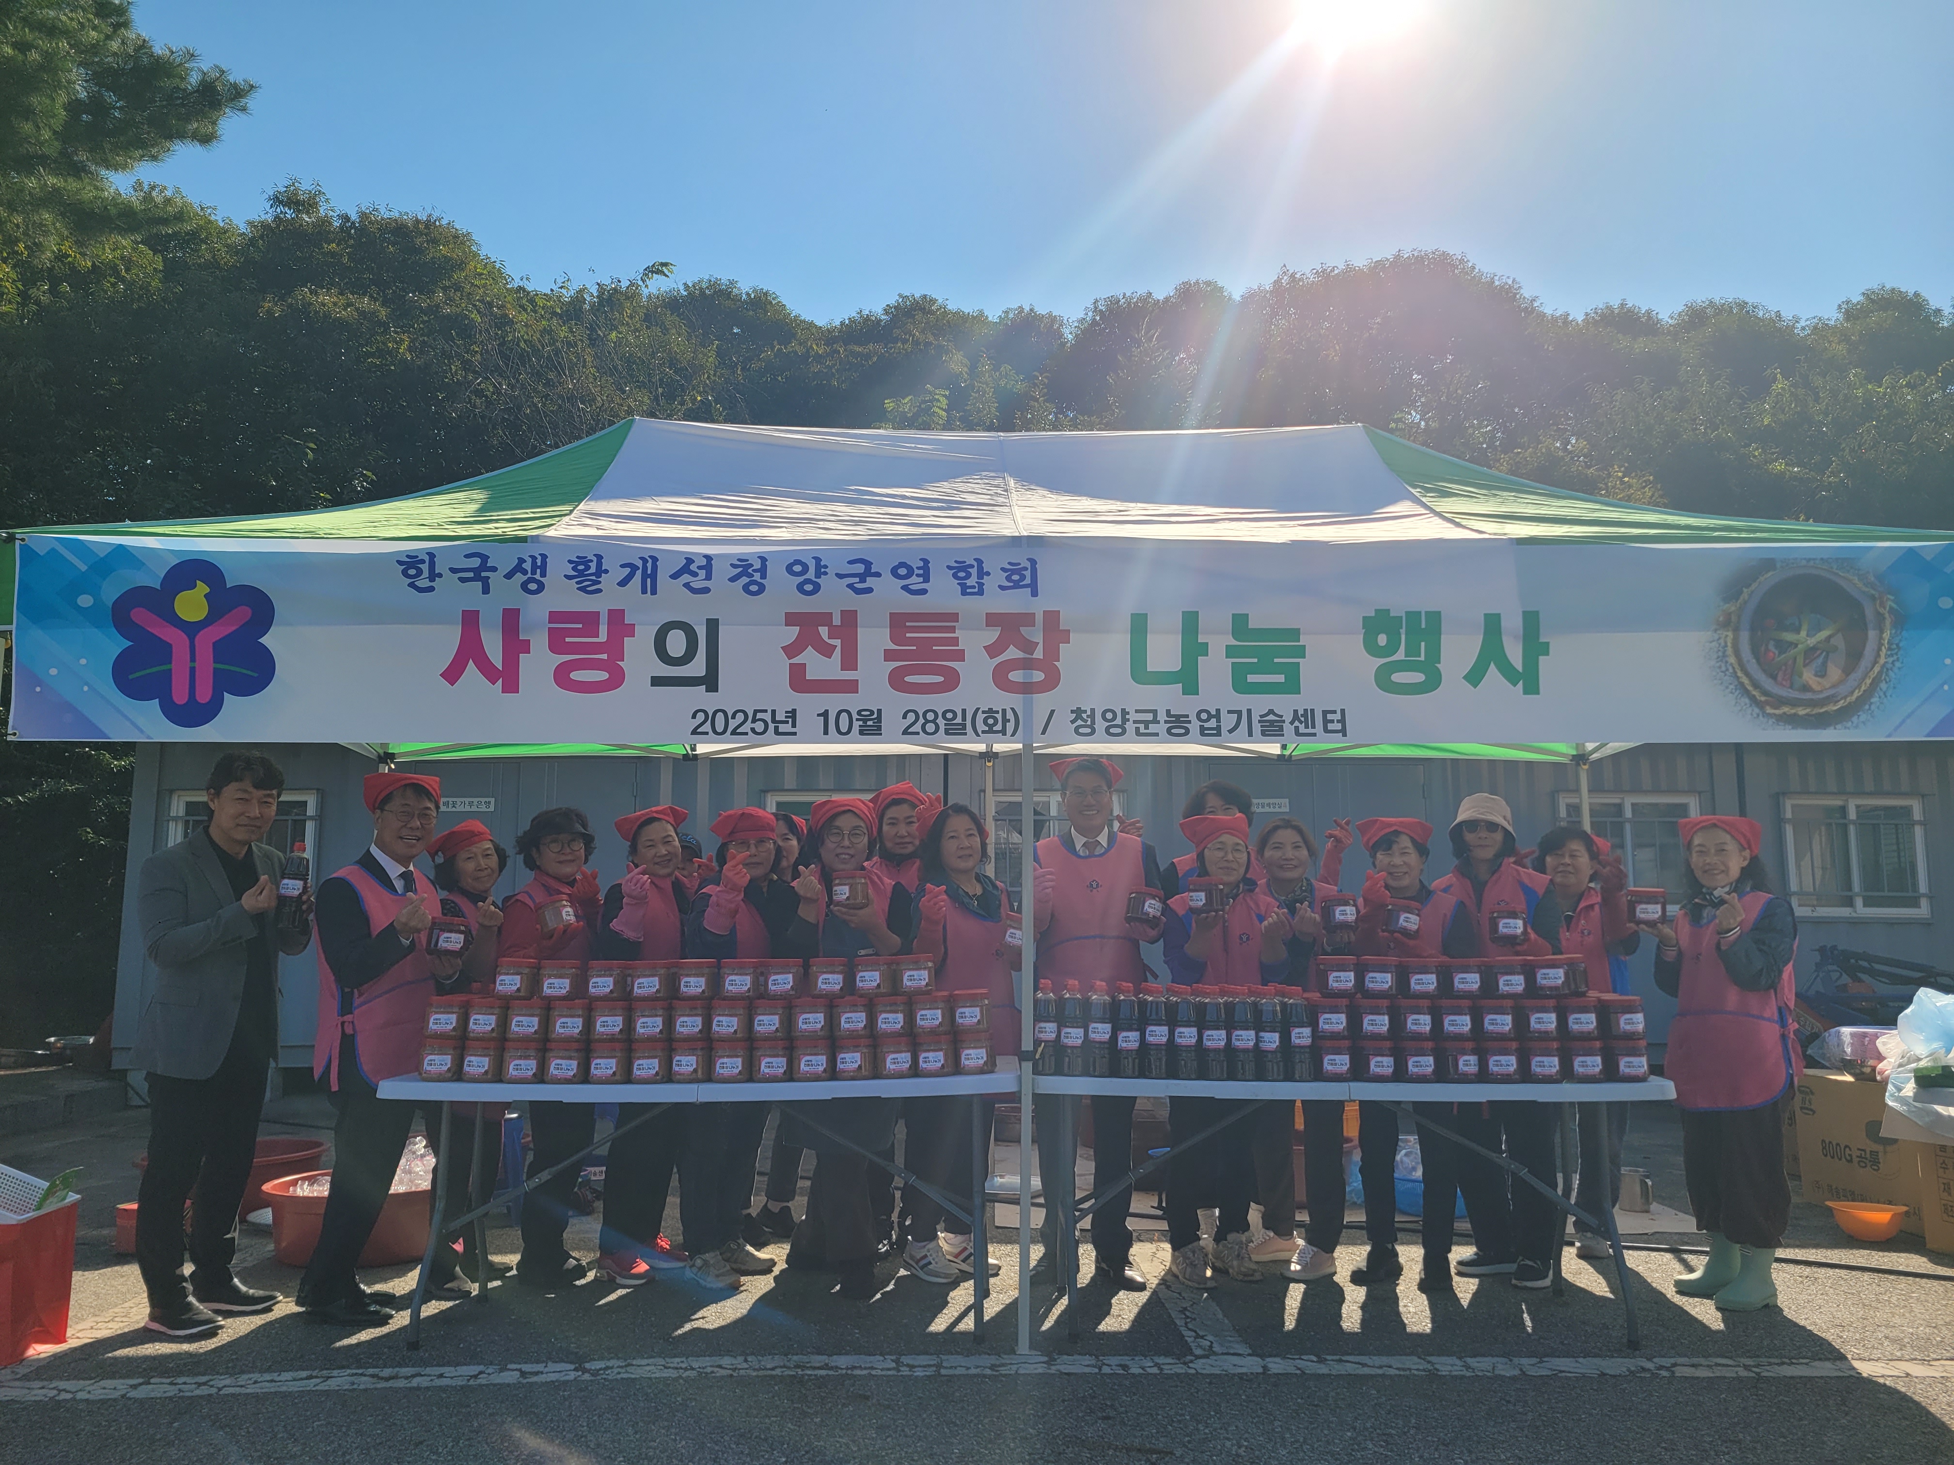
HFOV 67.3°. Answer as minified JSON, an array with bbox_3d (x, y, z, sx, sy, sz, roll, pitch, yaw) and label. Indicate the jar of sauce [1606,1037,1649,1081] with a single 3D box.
[{"bbox_3d":[1.885,0.951,4.244,0.104,0.113,0.104,-1,-8,7],"label":"jar of sauce"}]

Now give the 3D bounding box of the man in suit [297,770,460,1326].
[{"bbox_3d":[-1.884,0.953,4.614,0.480,1.670,0.500,-5,-9,32],"label":"man in suit"}]

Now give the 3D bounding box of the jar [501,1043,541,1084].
[{"bbox_3d":[-1.304,0.949,4.212,0.104,0.113,0.104,2,-8,-14],"label":"jar"}]

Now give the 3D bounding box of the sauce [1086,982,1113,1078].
[{"bbox_3d":[0.364,0.887,4.360,0.077,0.275,0.077,-1,-7,5],"label":"sauce"}]

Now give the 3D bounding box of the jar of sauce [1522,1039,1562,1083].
[{"bbox_3d":[1.629,0.945,4.231,0.108,0.116,0.108,-1,-8,10],"label":"jar of sauce"}]

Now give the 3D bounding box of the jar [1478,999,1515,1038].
[{"bbox_3d":[1.520,0.843,4.297,0.113,0.115,0.113,-1,-8,12],"label":"jar"}]

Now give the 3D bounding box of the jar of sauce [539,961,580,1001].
[{"bbox_3d":[-1.239,0.739,4.360,0.113,0.115,0.113,1,-8,-8],"label":"jar of sauce"}]

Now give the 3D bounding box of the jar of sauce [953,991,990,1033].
[{"bbox_3d":[-0.015,0.834,4.367,0.113,0.115,0.113,-1,-8,11],"label":"jar of sauce"}]

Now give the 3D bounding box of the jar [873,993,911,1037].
[{"bbox_3d":[-0.251,0.831,4.322,0.108,0.116,0.108,0,-8,-2],"label":"jar"}]

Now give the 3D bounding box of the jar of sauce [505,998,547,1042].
[{"bbox_3d":[-1.314,0.841,4.291,0.113,0.115,0.113,2,-8,-11],"label":"jar of sauce"}]

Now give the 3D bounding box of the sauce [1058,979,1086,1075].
[{"bbox_3d":[0.285,0.883,4.360,0.080,0.271,0.080,0,-8,4],"label":"sauce"}]

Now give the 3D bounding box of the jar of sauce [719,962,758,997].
[{"bbox_3d":[-0.699,0.729,4.332,0.104,0.113,0.104,1,-8,-3],"label":"jar of sauce"}]

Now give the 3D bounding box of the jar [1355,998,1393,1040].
[{"bbox_3d":[1.157,0.834,4.280,0.108,0.116,0.108,-1,-8,7],"label":"jar"}]

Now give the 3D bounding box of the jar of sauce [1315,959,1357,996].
[{"bbox_3d":[1.074,0.730,4.375,0.113,0.120,0.113,0,-7,1],"label":"jar of sauce"}]

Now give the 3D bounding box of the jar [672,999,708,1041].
[{"bbox_3d":[-0.842,0.852,4.333,0.109,0.116,0.109,1,-8,-5],"label":"jar"}]

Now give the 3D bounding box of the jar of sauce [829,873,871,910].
[{"bbox_3d":[-0.412,0.520,4.803,0.113,0.120,0.113,0,-7,0],"label":"jar of sauce"}]

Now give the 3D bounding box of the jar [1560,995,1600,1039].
[{"bbox_3d":[1.775,0.843,4.320,0.113,0.120,0.113,-2,-8,15],"label":"jar"}]

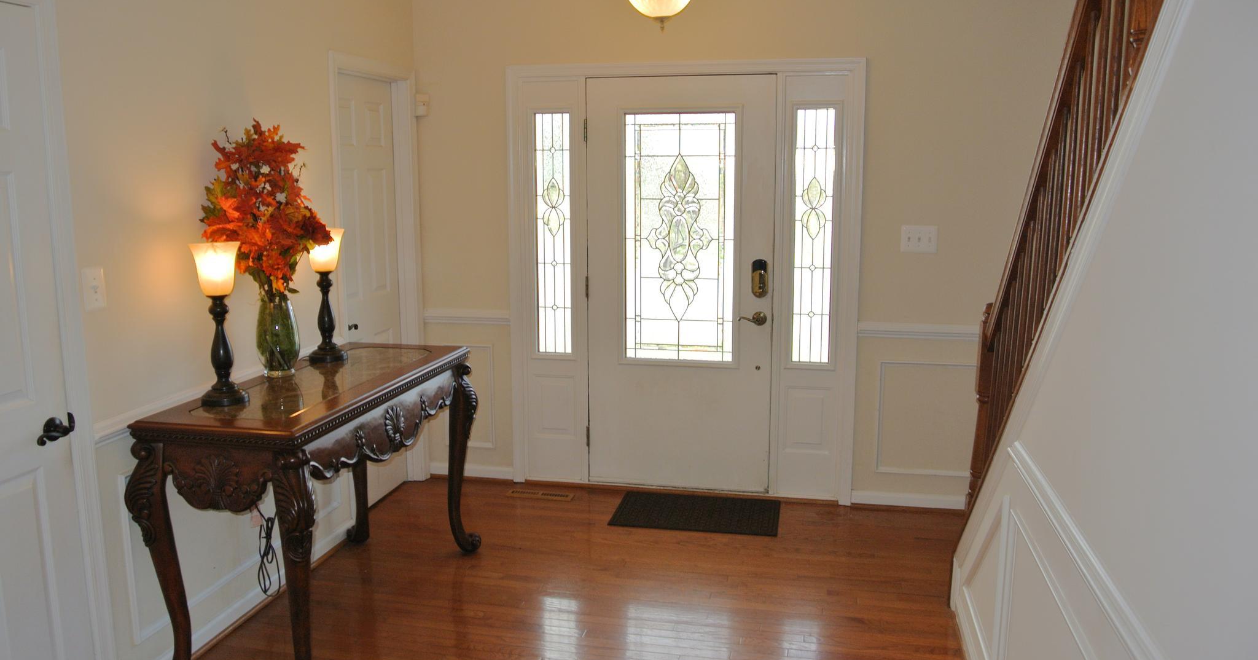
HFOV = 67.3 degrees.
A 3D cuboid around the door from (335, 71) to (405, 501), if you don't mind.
[{"bbox_3d":[-1.246,-0.160,4.444,0.040,2.000,0.700,2,9,12],"label":"door"}]

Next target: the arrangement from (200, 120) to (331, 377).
[{"bbox_3d":[-1.217,-0.256,3.197,0.380,0.885,0.420,2,9,11],"label":"arrangement"}]

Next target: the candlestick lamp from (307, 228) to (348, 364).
[{"bbox_3d":[-1.165,-0.131,3.631,0.150,0.505,0.150,2,9,11],"label":"candlestick lamp"}]

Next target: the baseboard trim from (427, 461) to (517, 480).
[{"bbox_3d":[-0.825,0.744,4.960,0.465,0.078,0.020,2,9,12],"label":"baseboard trim"}]

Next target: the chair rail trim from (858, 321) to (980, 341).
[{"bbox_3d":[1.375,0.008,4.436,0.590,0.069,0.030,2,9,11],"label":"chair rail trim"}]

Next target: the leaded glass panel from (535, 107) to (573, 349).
[{"bbox_3d":[-0.382,-0.473,4.739,0.185,1.205,0.035,2,9,11],"label":"leaded glass panel"}]

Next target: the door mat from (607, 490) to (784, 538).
[{"bbox_3d":[0.322,0.858,4.458,0.762,0.012,0.475,2,9,12],"label":"door mat"}]

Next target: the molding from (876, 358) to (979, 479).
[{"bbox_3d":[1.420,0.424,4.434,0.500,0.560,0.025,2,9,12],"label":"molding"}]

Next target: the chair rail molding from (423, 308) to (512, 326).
[{"bbox_3d":[-0.828,-0.066,4.826,0.470,0.075,0.030,2,9,12],"label":"chair rail molding"}]

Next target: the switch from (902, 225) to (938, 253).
[{"bbox_3d":[1.347,-0.418,4.377,0.164,0.123,0.013,2,9,11],"label":"switch"}]

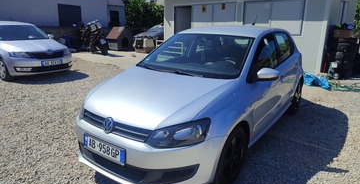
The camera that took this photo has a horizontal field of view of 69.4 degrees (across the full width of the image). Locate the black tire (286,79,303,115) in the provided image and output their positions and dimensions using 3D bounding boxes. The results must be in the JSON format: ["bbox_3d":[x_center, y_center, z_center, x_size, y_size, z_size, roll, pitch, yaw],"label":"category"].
[{"bbox_3d":[1.873,0.068,4.353,0.190,0.600,0.600,11,19,35],"label":"black tire"}]

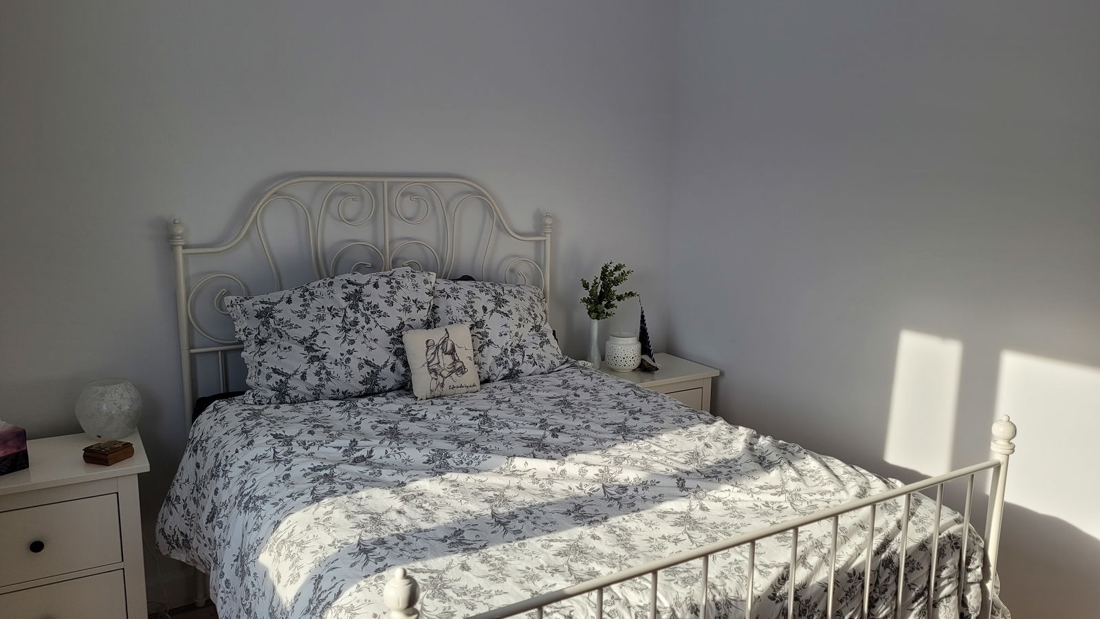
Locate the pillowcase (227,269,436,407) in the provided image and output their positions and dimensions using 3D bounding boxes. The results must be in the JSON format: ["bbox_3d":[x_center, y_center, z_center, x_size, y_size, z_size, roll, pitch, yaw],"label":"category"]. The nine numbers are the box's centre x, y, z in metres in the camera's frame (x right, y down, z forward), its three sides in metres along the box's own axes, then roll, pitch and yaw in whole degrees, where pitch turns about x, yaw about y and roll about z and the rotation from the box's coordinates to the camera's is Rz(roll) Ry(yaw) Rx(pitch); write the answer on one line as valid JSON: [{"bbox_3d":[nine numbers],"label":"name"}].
[{"bbox_3d":[-0.705,0.082,2.786,0.665,0.410,0.180,-8,-8,-26],"label":"pillowcase"}]

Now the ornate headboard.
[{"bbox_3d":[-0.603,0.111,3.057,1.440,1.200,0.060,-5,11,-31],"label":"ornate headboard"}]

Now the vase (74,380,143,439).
[{"bbox_3d":[-1.348,0.310,2.528,0.180,0.168,0.180,-5,11,-31],"label":"vase"}]

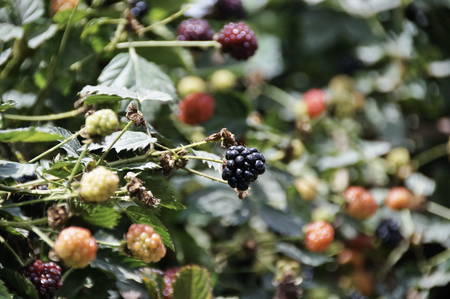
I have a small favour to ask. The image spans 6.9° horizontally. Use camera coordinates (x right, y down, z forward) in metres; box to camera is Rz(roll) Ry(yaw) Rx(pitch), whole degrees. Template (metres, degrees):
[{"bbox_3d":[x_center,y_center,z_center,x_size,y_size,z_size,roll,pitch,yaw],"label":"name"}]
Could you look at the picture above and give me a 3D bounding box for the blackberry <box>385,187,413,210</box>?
[{"bbox_3d":[0.085,0.024,1.820,0.013,0.012,0.013,0,6,0],"label":"blackberry"}]

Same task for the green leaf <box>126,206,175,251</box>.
[{"bbox_3d":[-0.037,0.038,1.820,0.032,0.005,0.018,38,33,16],"label":"green leaf"}]

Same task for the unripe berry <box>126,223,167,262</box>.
[{"bbox_3d":[-0.038,0.045,1.800,0.019,0.018,0.018,0,10,0],"label":"unripe berry"}]

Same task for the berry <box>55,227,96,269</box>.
[{"bbox_3d":[-0.070,0.046,1.750,0.020,0.020,0.020,0,6,0],"label":"berry"}]

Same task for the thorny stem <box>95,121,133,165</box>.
[{"bbox_3d":[-0.052,-0.003,1.770,0.003,0.028,0.003,38,0,0],"label":"thorny stem"}]

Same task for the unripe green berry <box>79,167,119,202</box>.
[{"bbox_3d":[-0.060,0.017,1.780,0.019,0.017,0.018,0,10,0],"label":"unripe green berry"}]

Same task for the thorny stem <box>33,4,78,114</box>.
[{"bbox_3d":[-0.085,-0.045,1.880,0.003,0.059,0.003,23,0,0],"label":"thorny stem"}]

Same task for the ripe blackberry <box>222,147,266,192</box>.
[{"bbox_3d":[0.009,0.009,1.780,0.020,0.021,0.020,0,10,0],"label":"ripe blackberry"}]

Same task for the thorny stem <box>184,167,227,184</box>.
[{"bbox_3d":[-0.009,0.012,1.750,0.021,0.002,0.002,22,0,0],"label":"thorny stem"}]

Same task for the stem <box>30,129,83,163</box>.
[{"bbox_3d":[-0.074,-0.001,1.640,0.027,0.002,0.002,-31,0,0],"label":"stem"}]

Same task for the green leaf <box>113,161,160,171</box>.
[{"bbox_3d":[-0.041,0.008,1.760,0.022,0.006,0.017,0,6,0],"label":"green leaf"}]

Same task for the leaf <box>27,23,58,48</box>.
[{"bbox_3d":[-0.093,-0.058,1.920,0.020,0.004,0.016,-37,25,0],"label":"leaf"}]

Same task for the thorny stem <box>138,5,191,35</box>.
[{"bbox_3d":[-0.027,-0.058,1.670,0.026,0.002,0.002,-29,0,0],"label":"thorny stem"}]

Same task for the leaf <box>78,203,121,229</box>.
[{"bbox_3d":[-0.061,0.031,1.810,0.021,0.005,0.017,22,43,11],"label":"leaf"}]

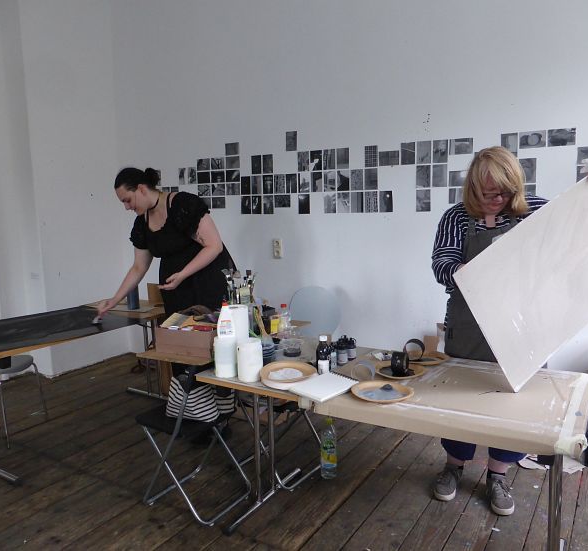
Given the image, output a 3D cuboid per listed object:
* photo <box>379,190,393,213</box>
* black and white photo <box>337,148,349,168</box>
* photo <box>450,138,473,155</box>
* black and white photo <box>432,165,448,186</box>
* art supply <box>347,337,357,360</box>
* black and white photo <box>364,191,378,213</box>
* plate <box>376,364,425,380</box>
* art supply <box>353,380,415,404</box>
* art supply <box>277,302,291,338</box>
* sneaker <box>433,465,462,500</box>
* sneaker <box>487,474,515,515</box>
[{"bbox_3d":[0.648,-0.516,3.569,0.099,0.146,0.006,4,9,33],"label":"photo"},{"bbox_3d":[0.370,-0.877,3.828,0.100,0.150,0.006,4,9,31],"label":"black and white photo"},{"bbox_3d":[1.118,-0.857,3.395,0.151,0.101,0.010,4,8,32],"label":"photo"},{"bbox_3d":[0.989,-0.672,3.442,0.100,0.150,0.005,4,9,33],"label":"black and white photo"},{"bbox_3d":[0.268,0.339,2.355,0.042,0.102,0.042,0,8,6],"label":"art supply"},{"bbox_3d":[0.573,-0.539,3.752,0.100,0.150,0.006,4,9,31],"label":"black and white photo"},{"bbox_3d":[0.461,0.424,2.206,0.219,0.025,0.219,-1,8,0],"label":"plate"},{"bbox_3d":[0.337,0.443,1.928,0.240,0.032,0.240,-2,8,-6],"label":"art supply"},{"bbox_3d":[-0.054,0.248,2.787,0.077,0.182,0.077,-1,8,-1],"label":"art supply"},{"bbox_3d":[0.819,1.063,2.679,0.100,0.110,0.255,3,9,28],"label":"sneaker"},{"bbox_3d":[1.023,1.070,2.550,0.102,0.106,0.270,0,8,9],"label":"sneaker"}]

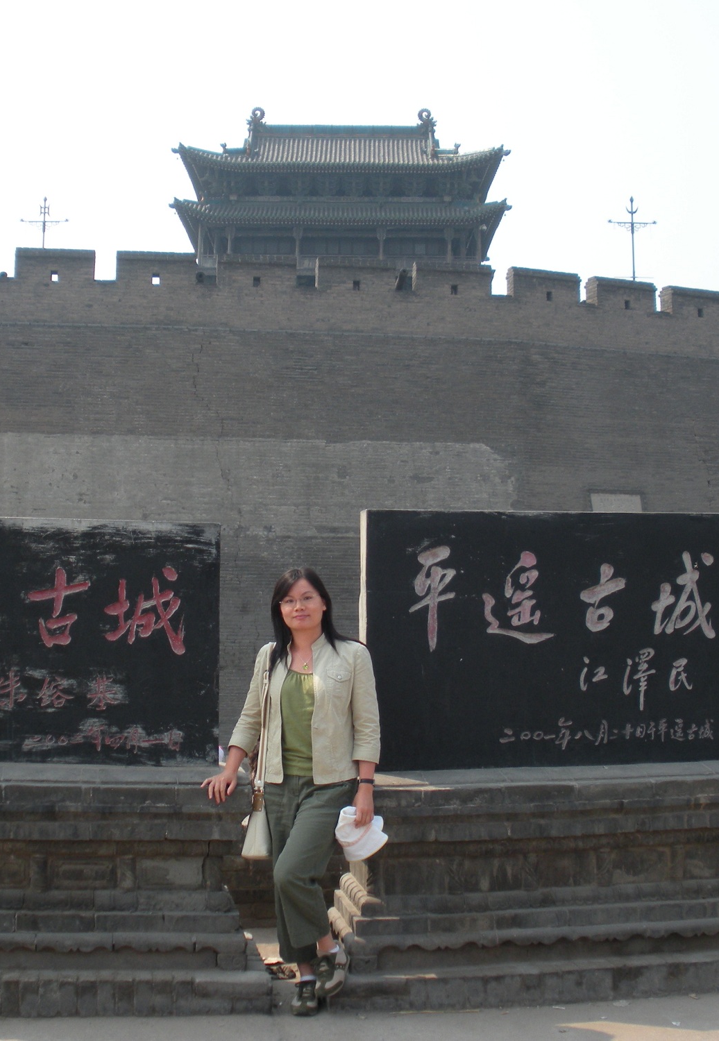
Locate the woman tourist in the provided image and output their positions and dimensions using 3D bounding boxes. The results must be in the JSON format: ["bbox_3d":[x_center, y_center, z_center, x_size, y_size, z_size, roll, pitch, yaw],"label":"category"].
[{"bbox_3d":[-0.250,0.970,5.322,0.640,1.610,0.400,0,-1,6],"label":"woman tourist"}]

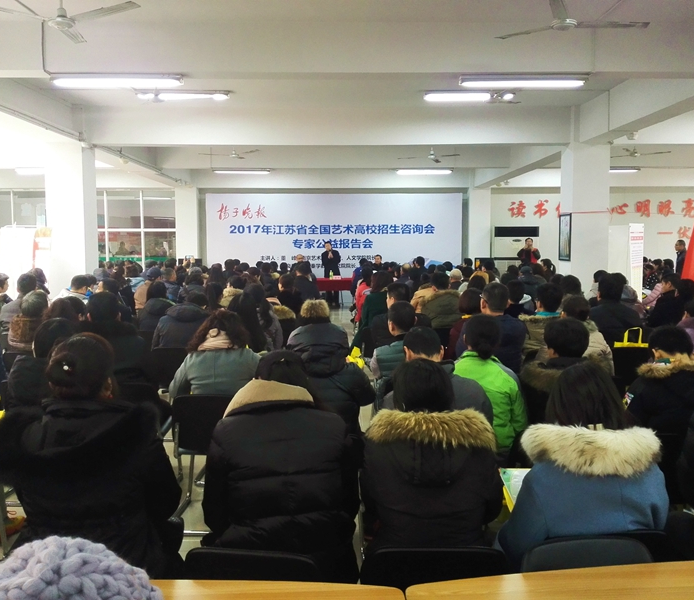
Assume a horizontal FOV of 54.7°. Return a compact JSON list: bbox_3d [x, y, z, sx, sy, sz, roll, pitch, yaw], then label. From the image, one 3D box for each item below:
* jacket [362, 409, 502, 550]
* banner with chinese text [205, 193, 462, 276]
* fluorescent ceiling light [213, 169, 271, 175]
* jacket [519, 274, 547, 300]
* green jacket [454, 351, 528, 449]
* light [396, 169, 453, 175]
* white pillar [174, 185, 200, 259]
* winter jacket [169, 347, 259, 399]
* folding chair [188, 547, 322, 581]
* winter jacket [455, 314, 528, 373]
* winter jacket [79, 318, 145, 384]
[{"bbox_3d":[0.284,0.643,2.250,0.490,0.660,0.420,0,5,-1],"label":"jacket"},{"bbox_3d":[-0.349,-1.419,17.741,6.800,2.900,0.060,0,5,-1],"label":"banner with chinese text"},{"bbox_3d":[-2.287,-2.793,14.600,1.270,0.090,0.140,0,5,-1],"label":"fluorescent ceiling light"},{"bbox_3d":[2.600,-0.013,9.600,0.520,0.640,0.400,0,5,-4],"label":"jacket"},{"bbox_3d":[0.716,0.518,3.565,0.450,0.560,0.380,0,5,-4],"label":"green jacket"},{"bbox_3d":[1.682,-2.755,14.357,1.260,0.100,0.120,0,5,-1],"label":"light"},{"bbox_3d":[-4.404,-1.528,18.675,0.600,3.220,0.550,0,5,-1],"label":"white pillar"},{"bbox_3d":[-0.744,0.538,3.820,0.520,0.620,0.400,0,5,1],"label":"winter jacket"},{"bbox_3d":[-0.243,1.073,2.130,0.440,0.790,0.480,0,5,6],"label":"folding chair"},{"bbox_3d":[1.140,0.423,5.250,0.550,0.640,0.400,0,5,-4],"label":"winter jacket"},{"bbox_3d":[-1.544,0.470,4.285,0.530,0.680,0.430,0,5,3],"label":"winter jacket"}]

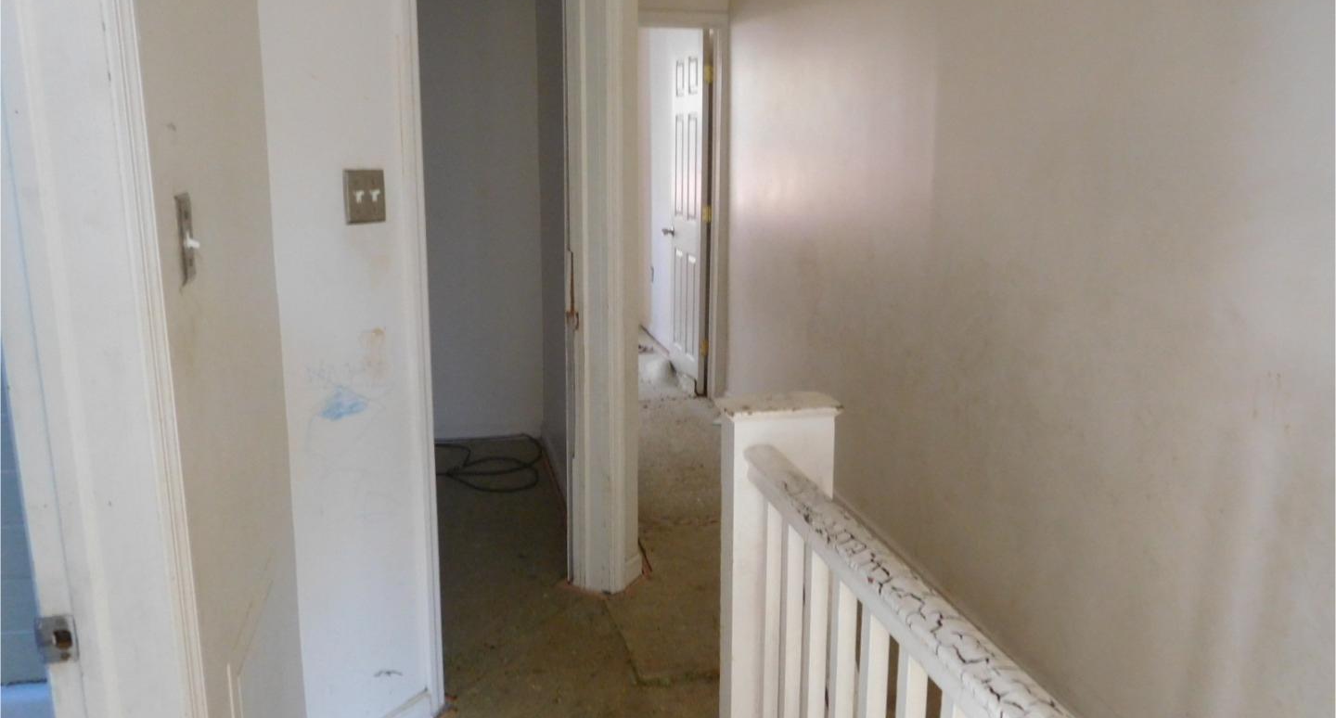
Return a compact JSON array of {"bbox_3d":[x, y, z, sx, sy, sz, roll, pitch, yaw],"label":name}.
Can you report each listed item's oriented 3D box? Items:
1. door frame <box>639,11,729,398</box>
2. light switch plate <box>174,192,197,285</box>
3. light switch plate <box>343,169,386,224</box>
[{"bbox_3d":[-0.092,-0.819,5.478,0.800,2.100,0.120,-2,13,-13],"label":"door frame"},{"bbox_3d":[-0.636,-0.161,1.276,0.008,0.115,0.071,-2,13,-13],"label":"light switch plate"},{"bbox_3d":[-0.666,-0.358,2.118,0.008,0.115,0.115,8,15,31],"label":"light switch plate"}]

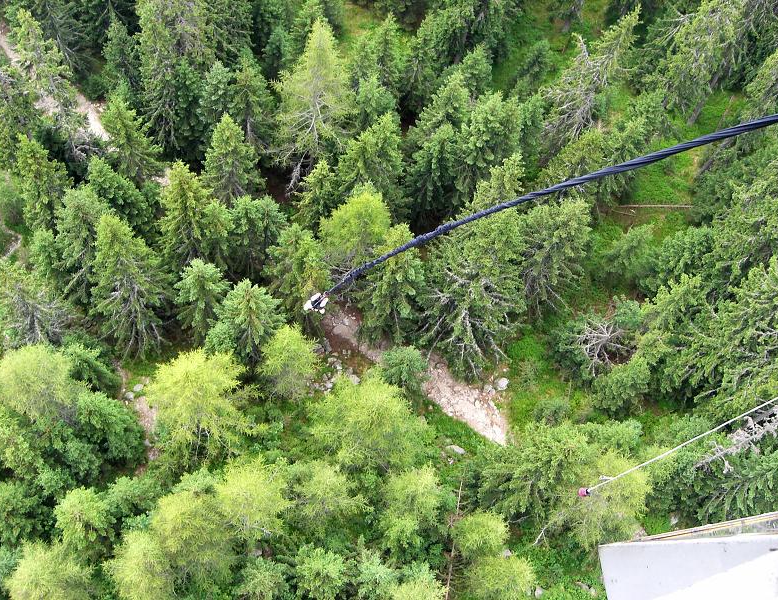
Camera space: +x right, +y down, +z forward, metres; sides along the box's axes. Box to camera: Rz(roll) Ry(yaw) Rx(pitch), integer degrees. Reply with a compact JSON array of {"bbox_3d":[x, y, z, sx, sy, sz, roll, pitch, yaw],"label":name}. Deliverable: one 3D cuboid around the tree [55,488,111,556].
[{"bbox_3d":[-17.434,12.641,50.117,3.340,9.890,3.340,14,61,0],"label":"tree"}]

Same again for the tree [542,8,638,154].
[{"bbox_3d":[17.980,-19.130,77.960,6.700,17.000,6.700,2,59,-3],"label":"tree"}]

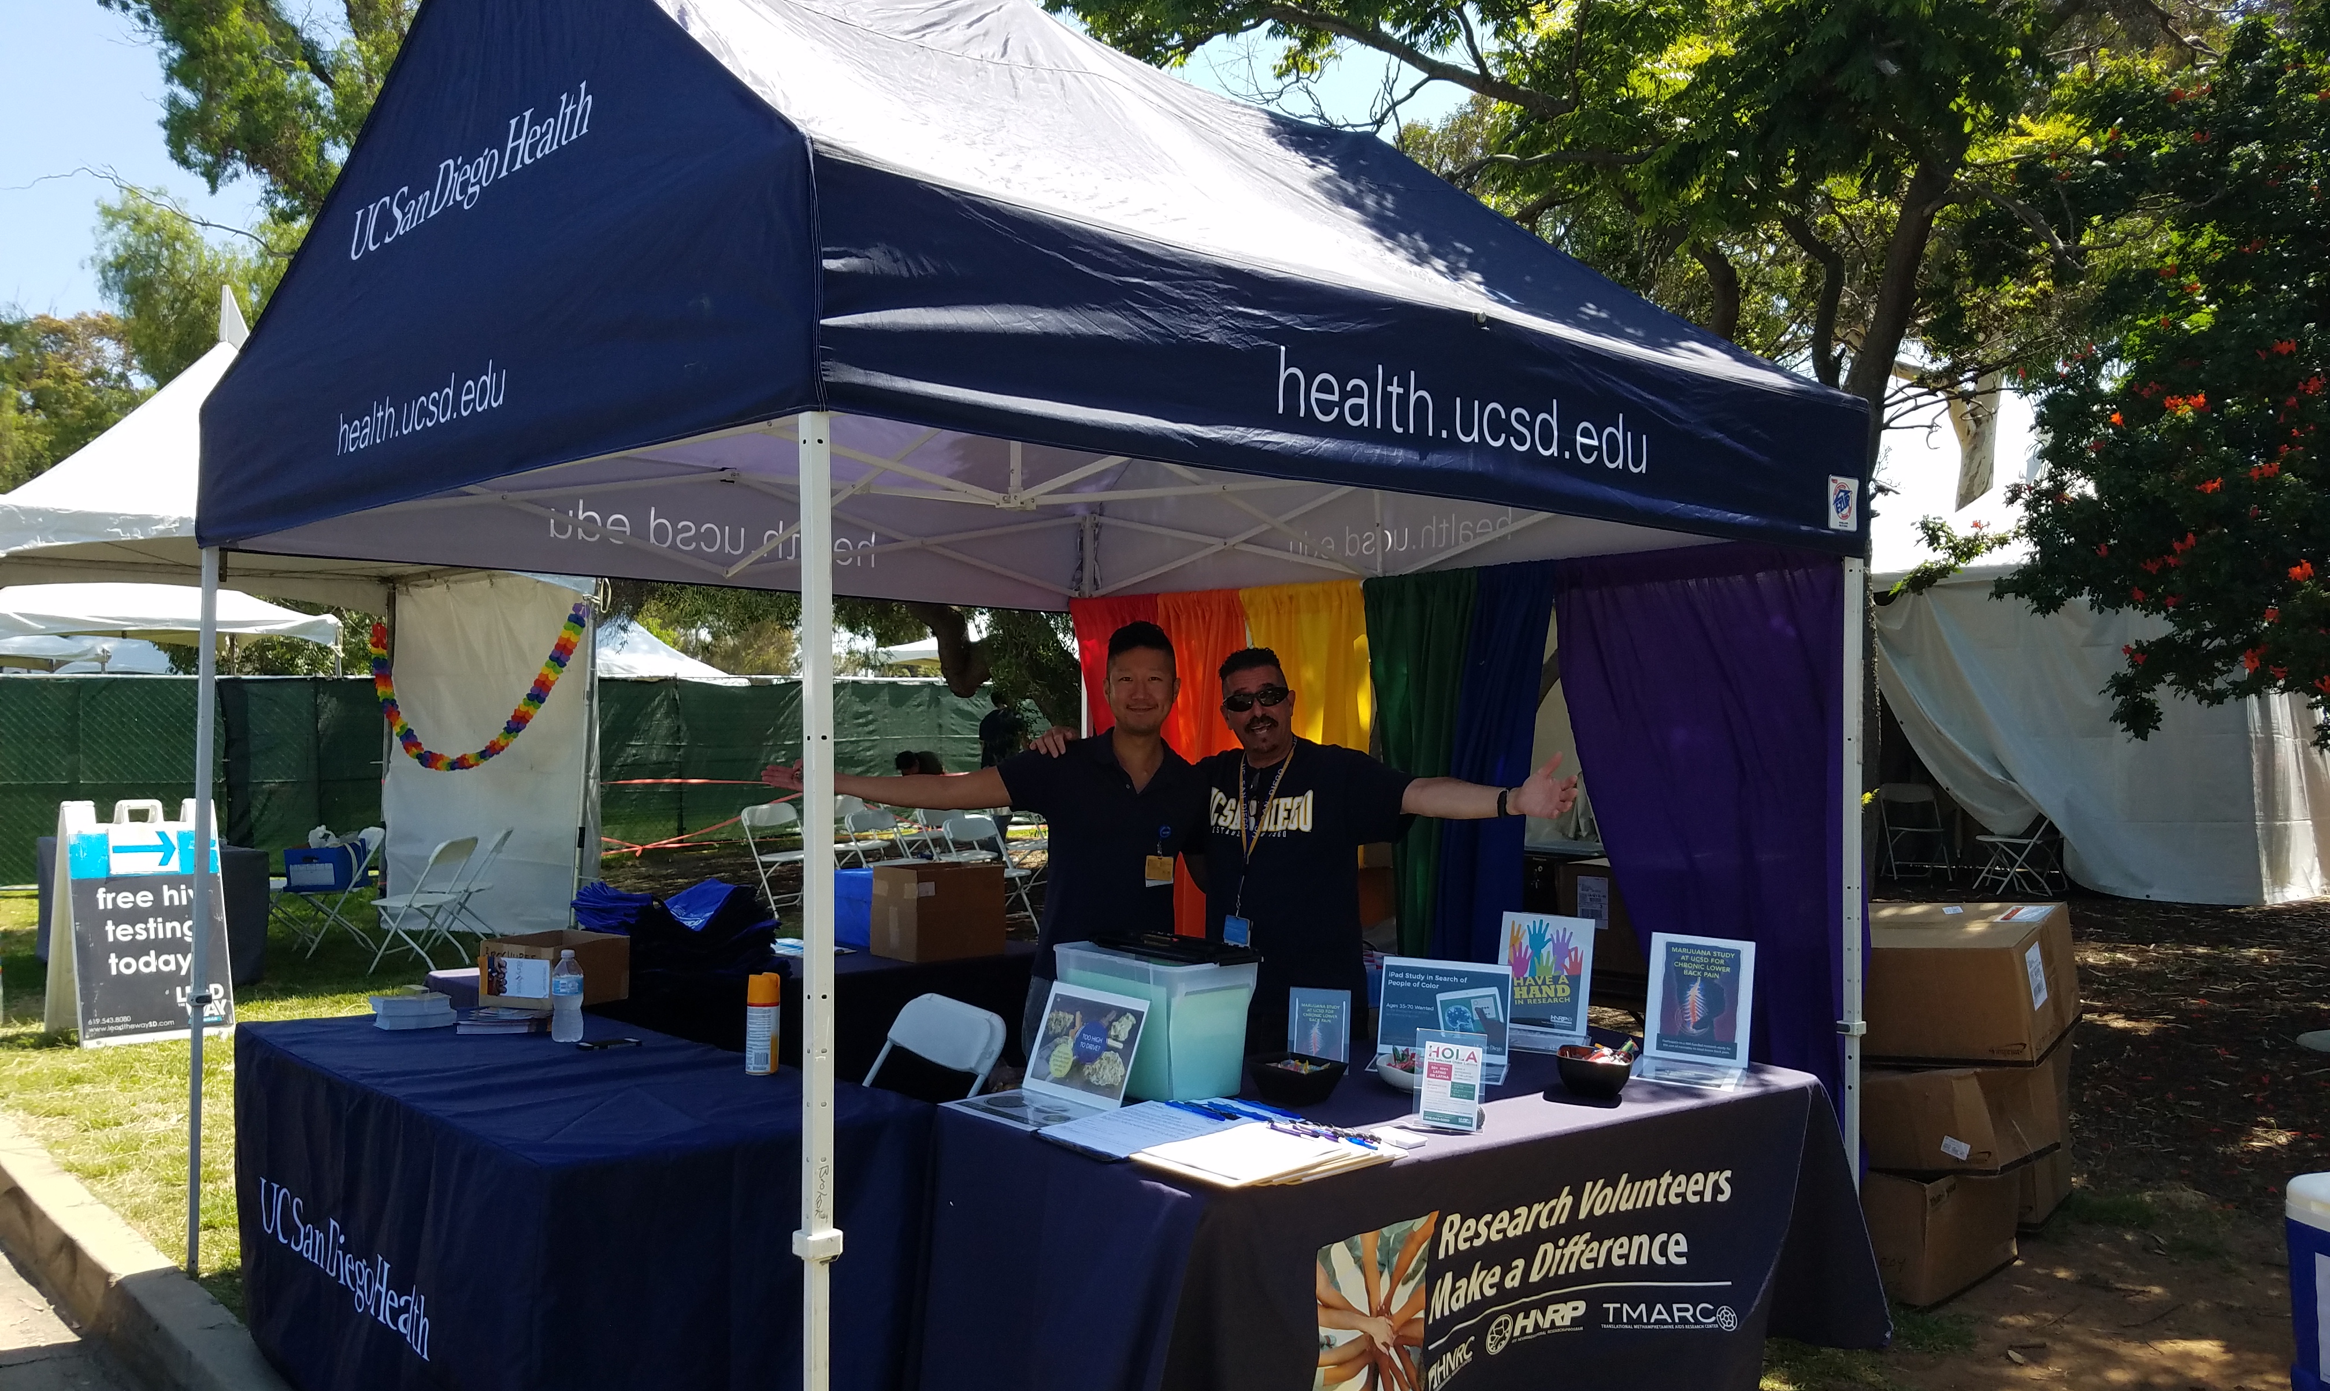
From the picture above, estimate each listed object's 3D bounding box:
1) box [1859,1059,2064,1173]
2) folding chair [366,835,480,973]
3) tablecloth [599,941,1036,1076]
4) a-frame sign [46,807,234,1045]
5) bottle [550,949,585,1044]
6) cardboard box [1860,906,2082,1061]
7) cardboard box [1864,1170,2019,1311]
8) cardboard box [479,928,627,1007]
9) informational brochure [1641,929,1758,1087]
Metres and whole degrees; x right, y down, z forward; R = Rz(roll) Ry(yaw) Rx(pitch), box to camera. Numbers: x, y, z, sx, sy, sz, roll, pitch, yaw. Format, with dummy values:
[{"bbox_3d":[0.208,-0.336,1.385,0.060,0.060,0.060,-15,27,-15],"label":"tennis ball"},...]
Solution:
[{"bbox_3d":[2.154,1.122,4.807,0.430,0.255,0.440,0,-1,42],"label":"box"},{"bbox_3d":[-4.316,1.203,10.226,0.470,0.785,0.450,0,-1,3],"label":"folding chair"},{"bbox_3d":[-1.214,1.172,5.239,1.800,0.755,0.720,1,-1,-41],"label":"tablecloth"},{"bbox_3d":[-4.744,1.018,8.144,0.620,1.080,0.660,1,-1,-39],"label":"a-frame sign"},{"bbox_3d":[-1.359,0.678,3.987,0.068,0.206,0.068,0,-1,0],"label":"bottle"},{"bbox_3d":[2.198,0.811,4.988,0.590,0.315,0.530,-6,3,41],"label":"cardboard box"},{"bbox_3d":[1.963,1.390,4.728,0.600,0.310,0.450,1,-1,-44],"label":"cardboard box"},{"bbox_3d":[-1.559,0.706,4.482,0.245,0.160,0.265,0,-1,28],"label":"cardboard box"},{"bbox_3d":[1.127,0.662,3.722,0.220,0.268,0.190,0,-1,25],"label":"informational brochure"}]

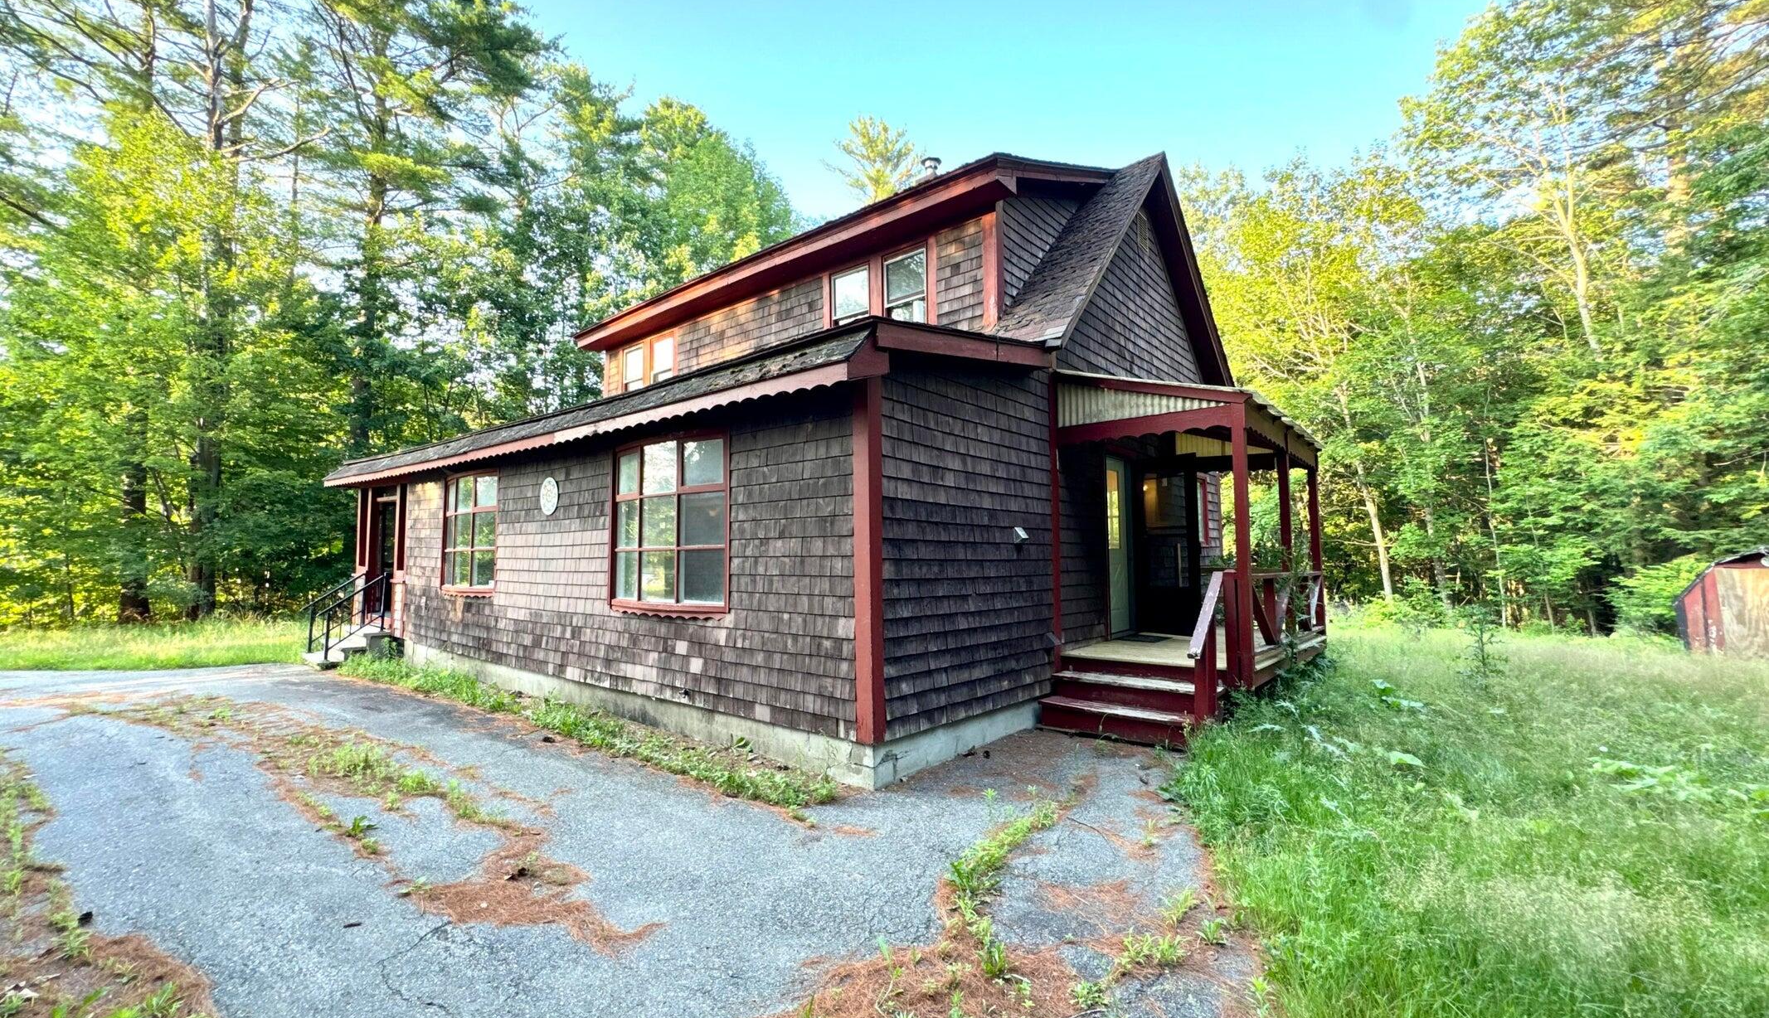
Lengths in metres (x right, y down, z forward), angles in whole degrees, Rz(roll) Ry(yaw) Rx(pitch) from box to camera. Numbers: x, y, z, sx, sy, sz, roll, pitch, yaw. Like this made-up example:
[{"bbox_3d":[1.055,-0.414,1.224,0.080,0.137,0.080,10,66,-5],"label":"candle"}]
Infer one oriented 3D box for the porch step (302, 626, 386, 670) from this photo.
[{"bbox_3d":[-8.384,2.150,11.079,1.416,0.474,0.891,-3,-5,40],"label":"porch step"}]

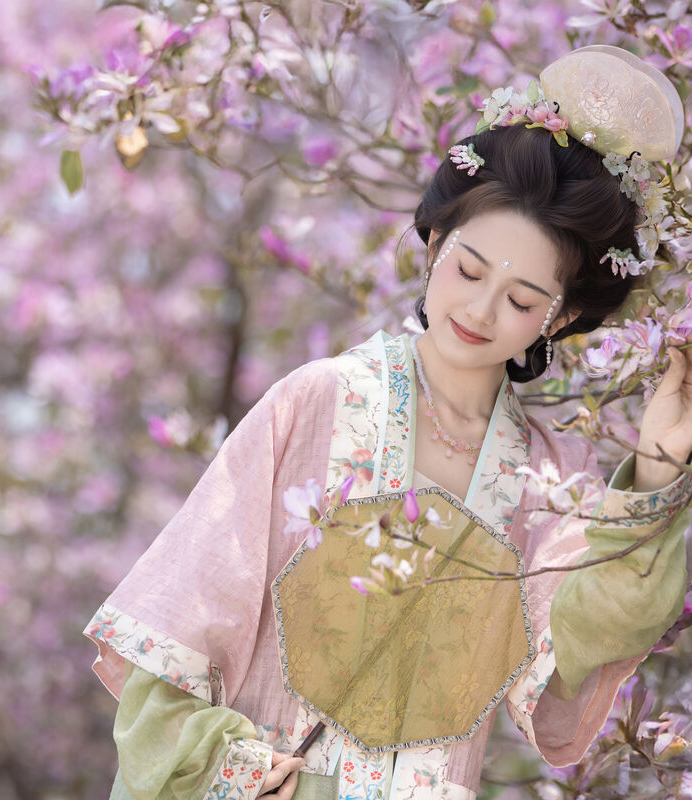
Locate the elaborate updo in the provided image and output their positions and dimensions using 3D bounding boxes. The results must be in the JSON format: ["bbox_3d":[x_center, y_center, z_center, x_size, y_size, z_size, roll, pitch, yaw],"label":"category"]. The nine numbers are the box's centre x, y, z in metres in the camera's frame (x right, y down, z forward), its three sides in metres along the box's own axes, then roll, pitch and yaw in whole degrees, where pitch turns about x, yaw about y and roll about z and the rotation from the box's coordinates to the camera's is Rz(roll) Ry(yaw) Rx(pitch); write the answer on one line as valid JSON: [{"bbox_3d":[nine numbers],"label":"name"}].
[{"bbox_3d":[0.187,-0.162,4.620,0.235,0.240,0.235,31,15,5],"label":"elaborate updo"}]

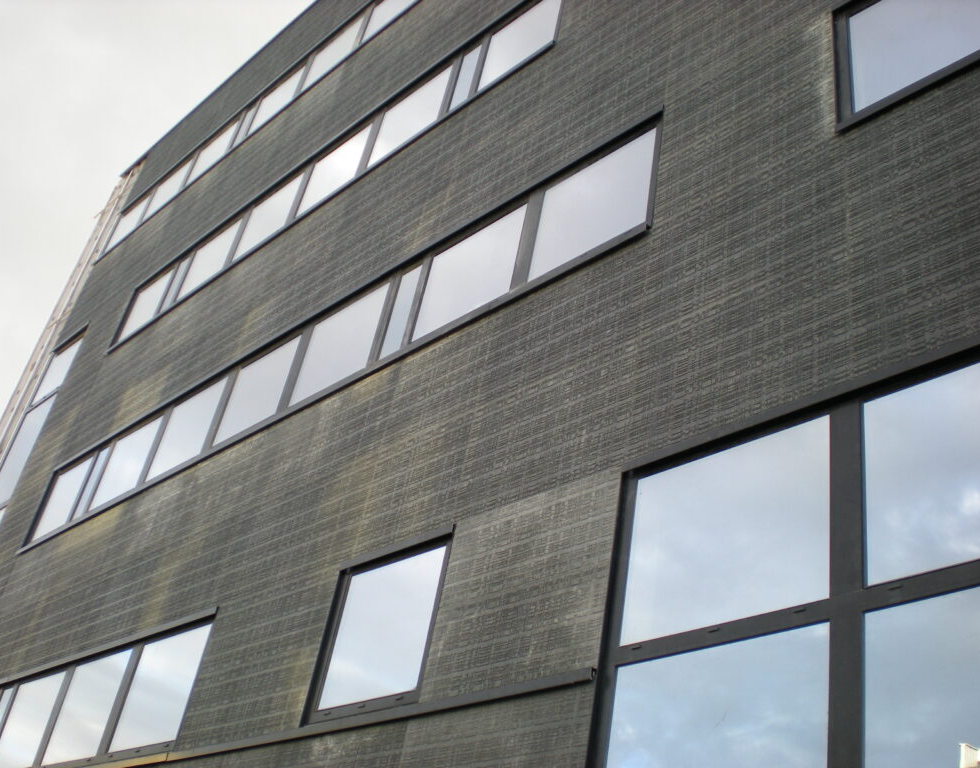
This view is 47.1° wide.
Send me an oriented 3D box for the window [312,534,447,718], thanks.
[{"bbox_3d":[-0.830,1.826,8.376,0.110,1.196,1.224,36,-41,-31],"label":"window"}]

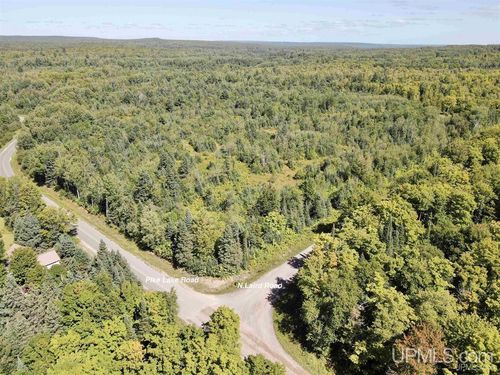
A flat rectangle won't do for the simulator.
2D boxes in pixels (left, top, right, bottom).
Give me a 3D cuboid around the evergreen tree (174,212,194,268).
[{"bbox_3d":[-21.300,16.400,111.200,6.400,19.000,6.400,1,23,0],"label":"evergreen tree"}]

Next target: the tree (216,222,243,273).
[{"bbox_3d":[-6.400,18.100,111.700,8.300,16.500,8.300,1,23,0],"label":"tree"}]

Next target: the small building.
[{"bbox_3d":[-64.900,23.950,112.550,6.000,3.800,5.000,19,29,37],"label":"small building"}]

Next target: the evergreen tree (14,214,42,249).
[{"bbox_3d":[-77.400,15.400,120.000,8.600,13.800,8.600,1,23,0],"label":"evergreen tree"}]

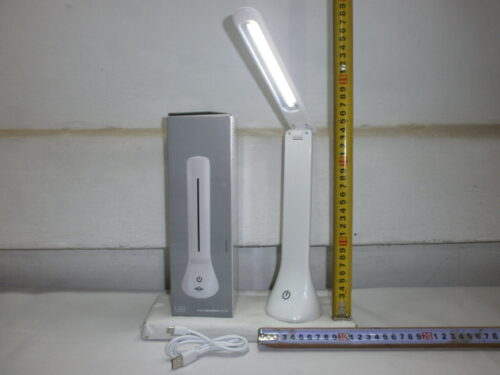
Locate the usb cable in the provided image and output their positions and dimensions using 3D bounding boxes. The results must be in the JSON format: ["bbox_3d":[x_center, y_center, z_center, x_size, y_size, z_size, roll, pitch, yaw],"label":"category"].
[{"bbox_3d":[-0.050,0.185,0.456,0.097,0.021,0.061,0,5,0],"label":"usb cable"}]

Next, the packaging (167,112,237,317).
[{"bbox_3d":[-0.061,0.036,0.524,0.080,0.256,0.067,0,5,3],"label":"packaging"}]

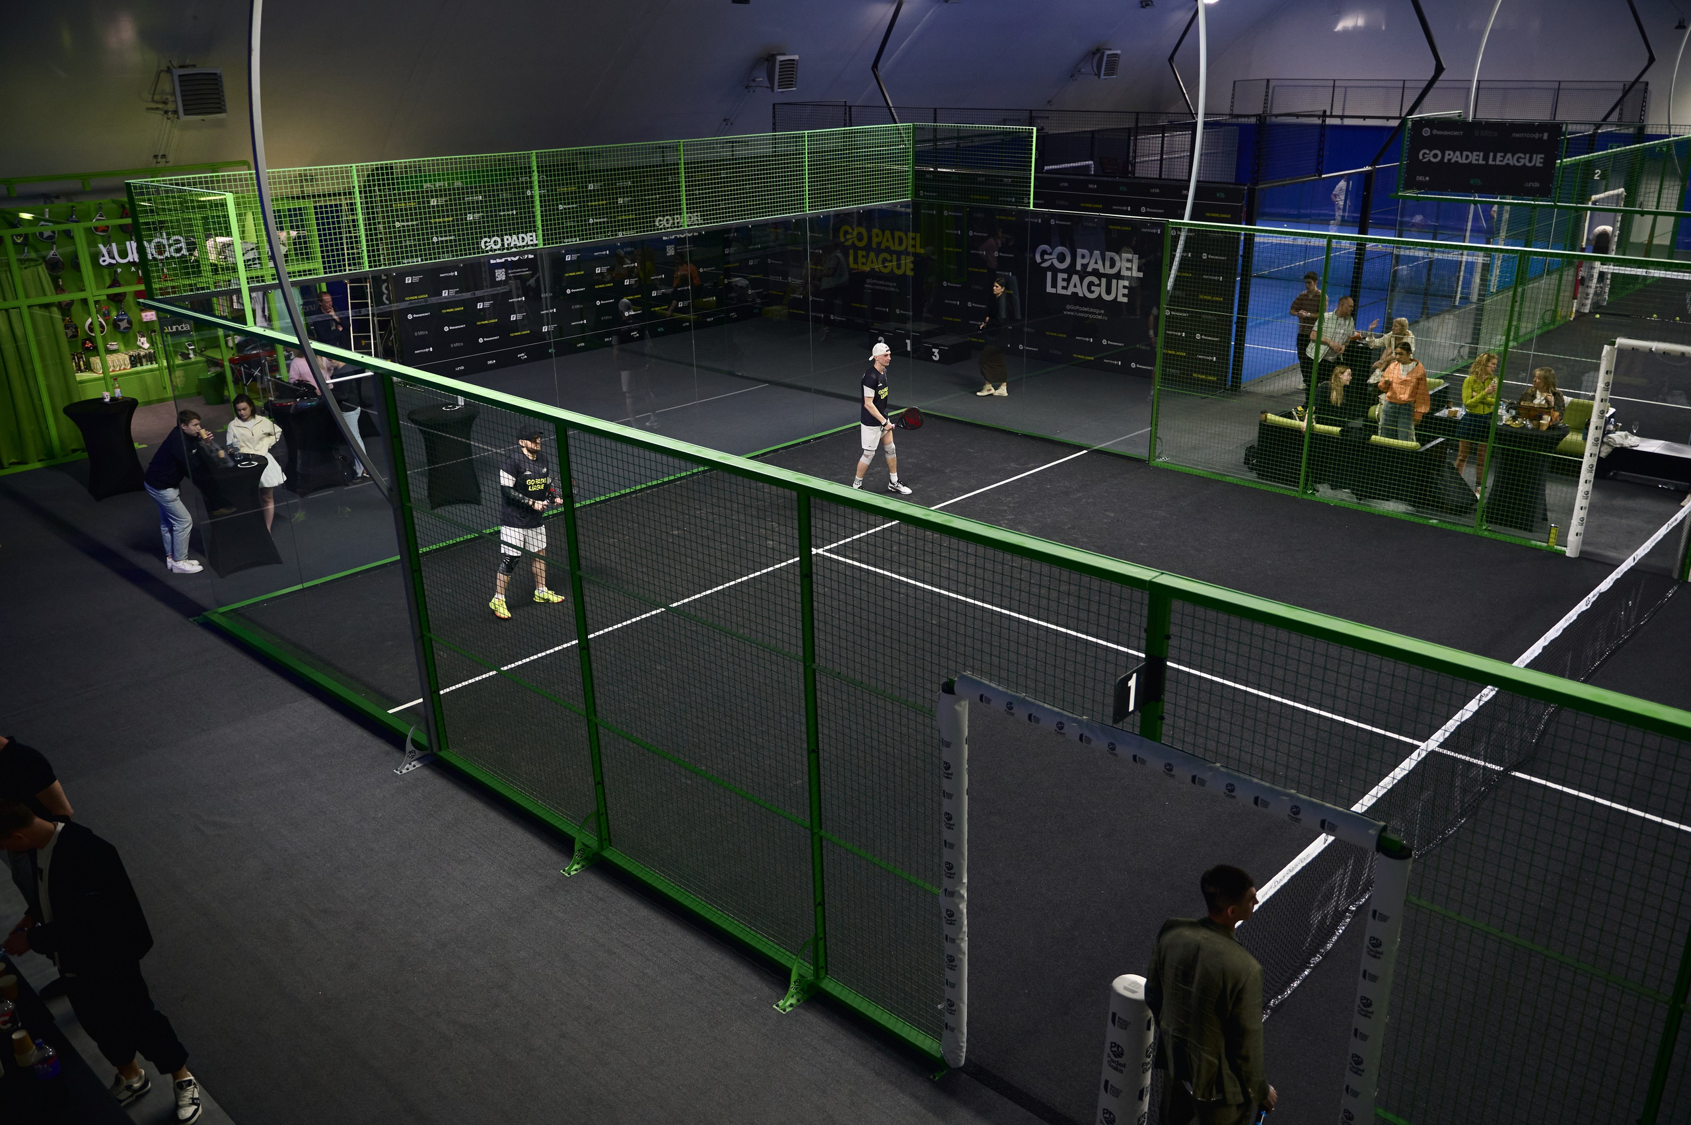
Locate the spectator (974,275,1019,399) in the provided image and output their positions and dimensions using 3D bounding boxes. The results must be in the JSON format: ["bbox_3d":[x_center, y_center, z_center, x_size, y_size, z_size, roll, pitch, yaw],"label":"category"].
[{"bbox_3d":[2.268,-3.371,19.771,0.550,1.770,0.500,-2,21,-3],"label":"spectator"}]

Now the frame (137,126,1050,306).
[{"bbox_3d":[-1.825,-3.869,13.969,2.070,1.020,10.050,18,28,41],"label":"frame"}]

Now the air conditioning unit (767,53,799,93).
[{"bbox_3d":[-1.331,-10.256,27.590,0.360,0.710,0.690,26,33,37],"label":"air conditioning unit"}]

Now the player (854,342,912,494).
[{"bbox_3d":[0.474,-1.712,15.438,0.700,1.820,0.550,8,23,22],"label":"player"}]

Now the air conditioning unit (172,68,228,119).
[{"bbox_3d":[-9.690,-6.995,19.596,0.360,0.710,0.690,26,33,37],"label":"air conditioning unit"}]

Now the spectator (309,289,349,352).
[{"bbox_3d":[-7.617,-3.194,19.806,0.500,1.770,0.550,0,21,4],"label":"spectator"}]

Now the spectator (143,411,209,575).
[{"bbox_3d":[-6.737,-0.721,13.461,0.800,1.640,0.550,-4,21,-8],"label":"spectator"}]

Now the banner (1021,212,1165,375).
[{"bbox_3d":[3.965,-4.410,21.227,2.850,2.600,0.060,18,28,41],"label":"banner"}]

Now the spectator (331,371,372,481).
[{"bbox_3d":[-6.298,-1.821,16.401,0.600,1.580,0.500,-9,22,-20],"label":"spectator"}]

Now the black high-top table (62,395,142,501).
[{"bbox_3d":[-9.031,-1.399,16.107,0.820,1.100,0.820,18,28,41],"label":"black high-top table"}]

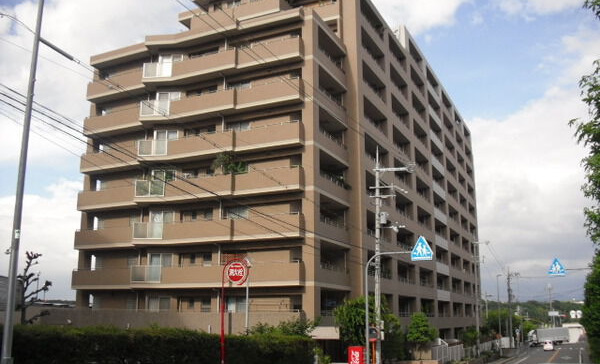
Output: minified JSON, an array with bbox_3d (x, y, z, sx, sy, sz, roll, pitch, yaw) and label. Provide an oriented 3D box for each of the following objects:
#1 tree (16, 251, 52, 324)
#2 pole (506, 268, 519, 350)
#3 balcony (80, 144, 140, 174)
[{"bbox_3d":[-12.480,5.681,28.454,1.750,4.900,1.700,0,-13,0],"label":"tree"},{"bbox_3d":[29.836,17.753,85.187,1.600,10.860,0.700,0,-13,0],"label":"pole"},{"bbox_3d":[-13.557,-1.547,44.851,5.900,1.450,1.300,-6,-14,24],"label":"balcony"}]

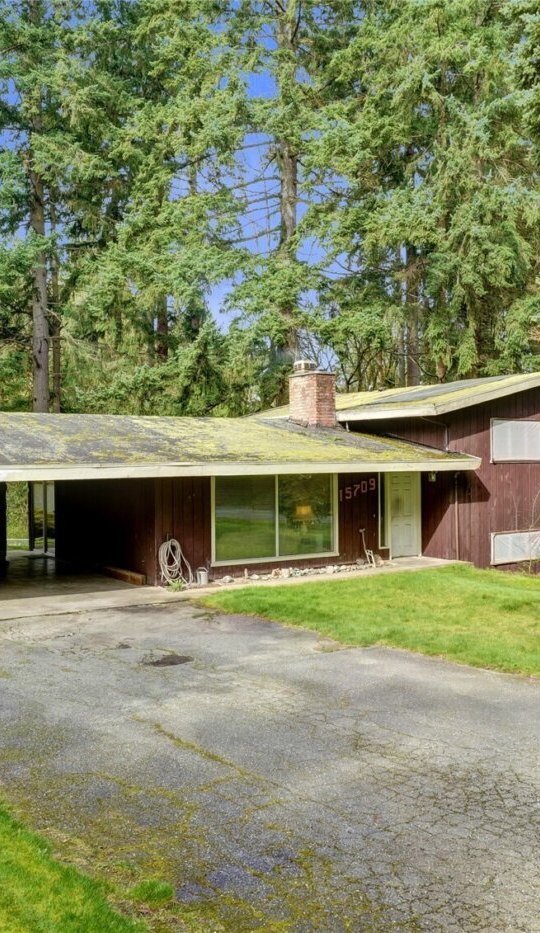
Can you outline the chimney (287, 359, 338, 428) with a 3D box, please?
[{"bbox_3d":[1.041,-1.745,21.012,0.568,1.602,1.176,-1,1,-33],"label":"chimney"}]

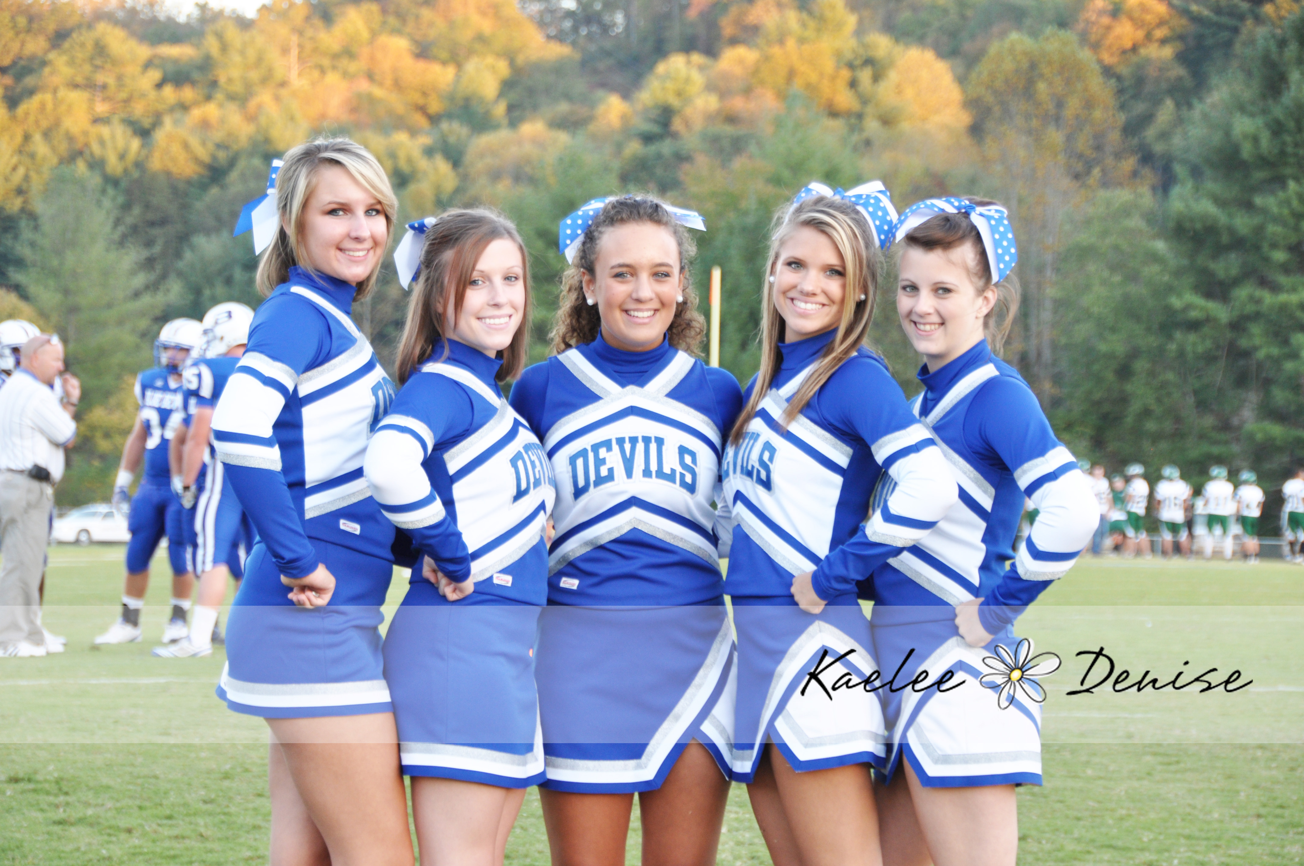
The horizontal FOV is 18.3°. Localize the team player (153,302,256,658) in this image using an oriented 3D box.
[{"bbox_3d":[-2.354,0.248,21.400,0.540,1.880,0.550,0,-1,18],"label":"team player"}]

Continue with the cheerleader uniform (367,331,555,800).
[{"bbox_3d":[-0.308,0.215,6.670,0.330,0.735,0.430,0,-1,26],"label":"cheerleader uniform"}]

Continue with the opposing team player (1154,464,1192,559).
[{"bbox_3d":[10.195,1.559,79.500,0.680,1.859,0.450,1,-1,1],"label":"opposing team player"}]

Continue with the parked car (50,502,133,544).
[{"bbox_3d":[-19.669,3.438,150.000,5.000,1.460,1.850,1,-1,-20],"label":"parked car"}]

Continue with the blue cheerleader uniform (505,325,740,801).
[{"bbox_3d":[-0.043,0.217,6.750,0.440,0.765,0.290,0,-1,-2],"label":"blue cheerleader uniform"}]

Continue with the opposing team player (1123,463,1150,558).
[{"bbox_3d":[9.601,1.538,80.300,0.600,1.872,0.450,1,-1,-30],"label":"opposing team player"}]

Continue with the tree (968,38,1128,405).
[{"bbox_3d":[15.670,-6.819,160.000,6.800,18.104,6.800,1,-1,0],"label":"tree"}]

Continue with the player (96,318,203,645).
[{"bbox_3d":[-2.817,0.271,22.700,0.600,1.830,0.460,0,-1,-12],"label":"player"}]

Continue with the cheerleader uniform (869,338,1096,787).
[{"bbox_3d":[0.547,0.216,6.750,0.360,0.747,0.440,1,-1,-30],"label":"cheerleader uniform"}]

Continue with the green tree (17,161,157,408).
[{"bbox_3d":[-25.051,-4.254,180.000,6.600,15.071,6.600,1,-1,0],"label":"green tree"}]

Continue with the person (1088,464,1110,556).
[{"bbox_3d":[9.151,1.576,83.000,0.580,1.837,0.370,1,-1,-9],"label":"person"}]

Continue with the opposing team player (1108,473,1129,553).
[{"bbox_3d":[9.558,1.662,83.000,0.550,1.634,0.450,1,-1,-6],"label":"opposing team player"}]

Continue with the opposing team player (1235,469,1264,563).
[{"bbox_3d":[11.419,1.604,77.500,0.580,1.785,0.420,1,-1,-1],"label":"opposing team player"}]

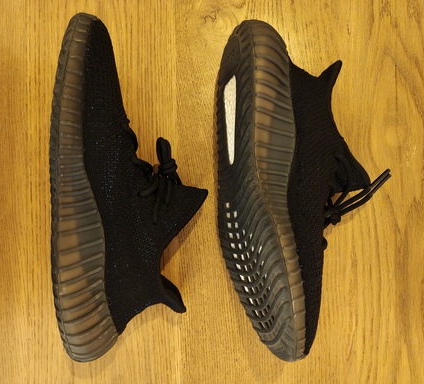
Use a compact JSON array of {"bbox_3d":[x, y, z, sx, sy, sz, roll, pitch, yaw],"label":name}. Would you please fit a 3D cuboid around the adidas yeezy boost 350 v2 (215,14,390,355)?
[{"bbox_3d":[0.088,-0.001,0.318,0.136,0.108,0.295,-7,90,-19],"label":"adidas yeezy boost 350 v2"}]

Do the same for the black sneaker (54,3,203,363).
[{"bbox_3d":[-0.066,-0.004,0.318,0.134,0.108,0.295,0,90,-19],"label":"black sneaker"}]

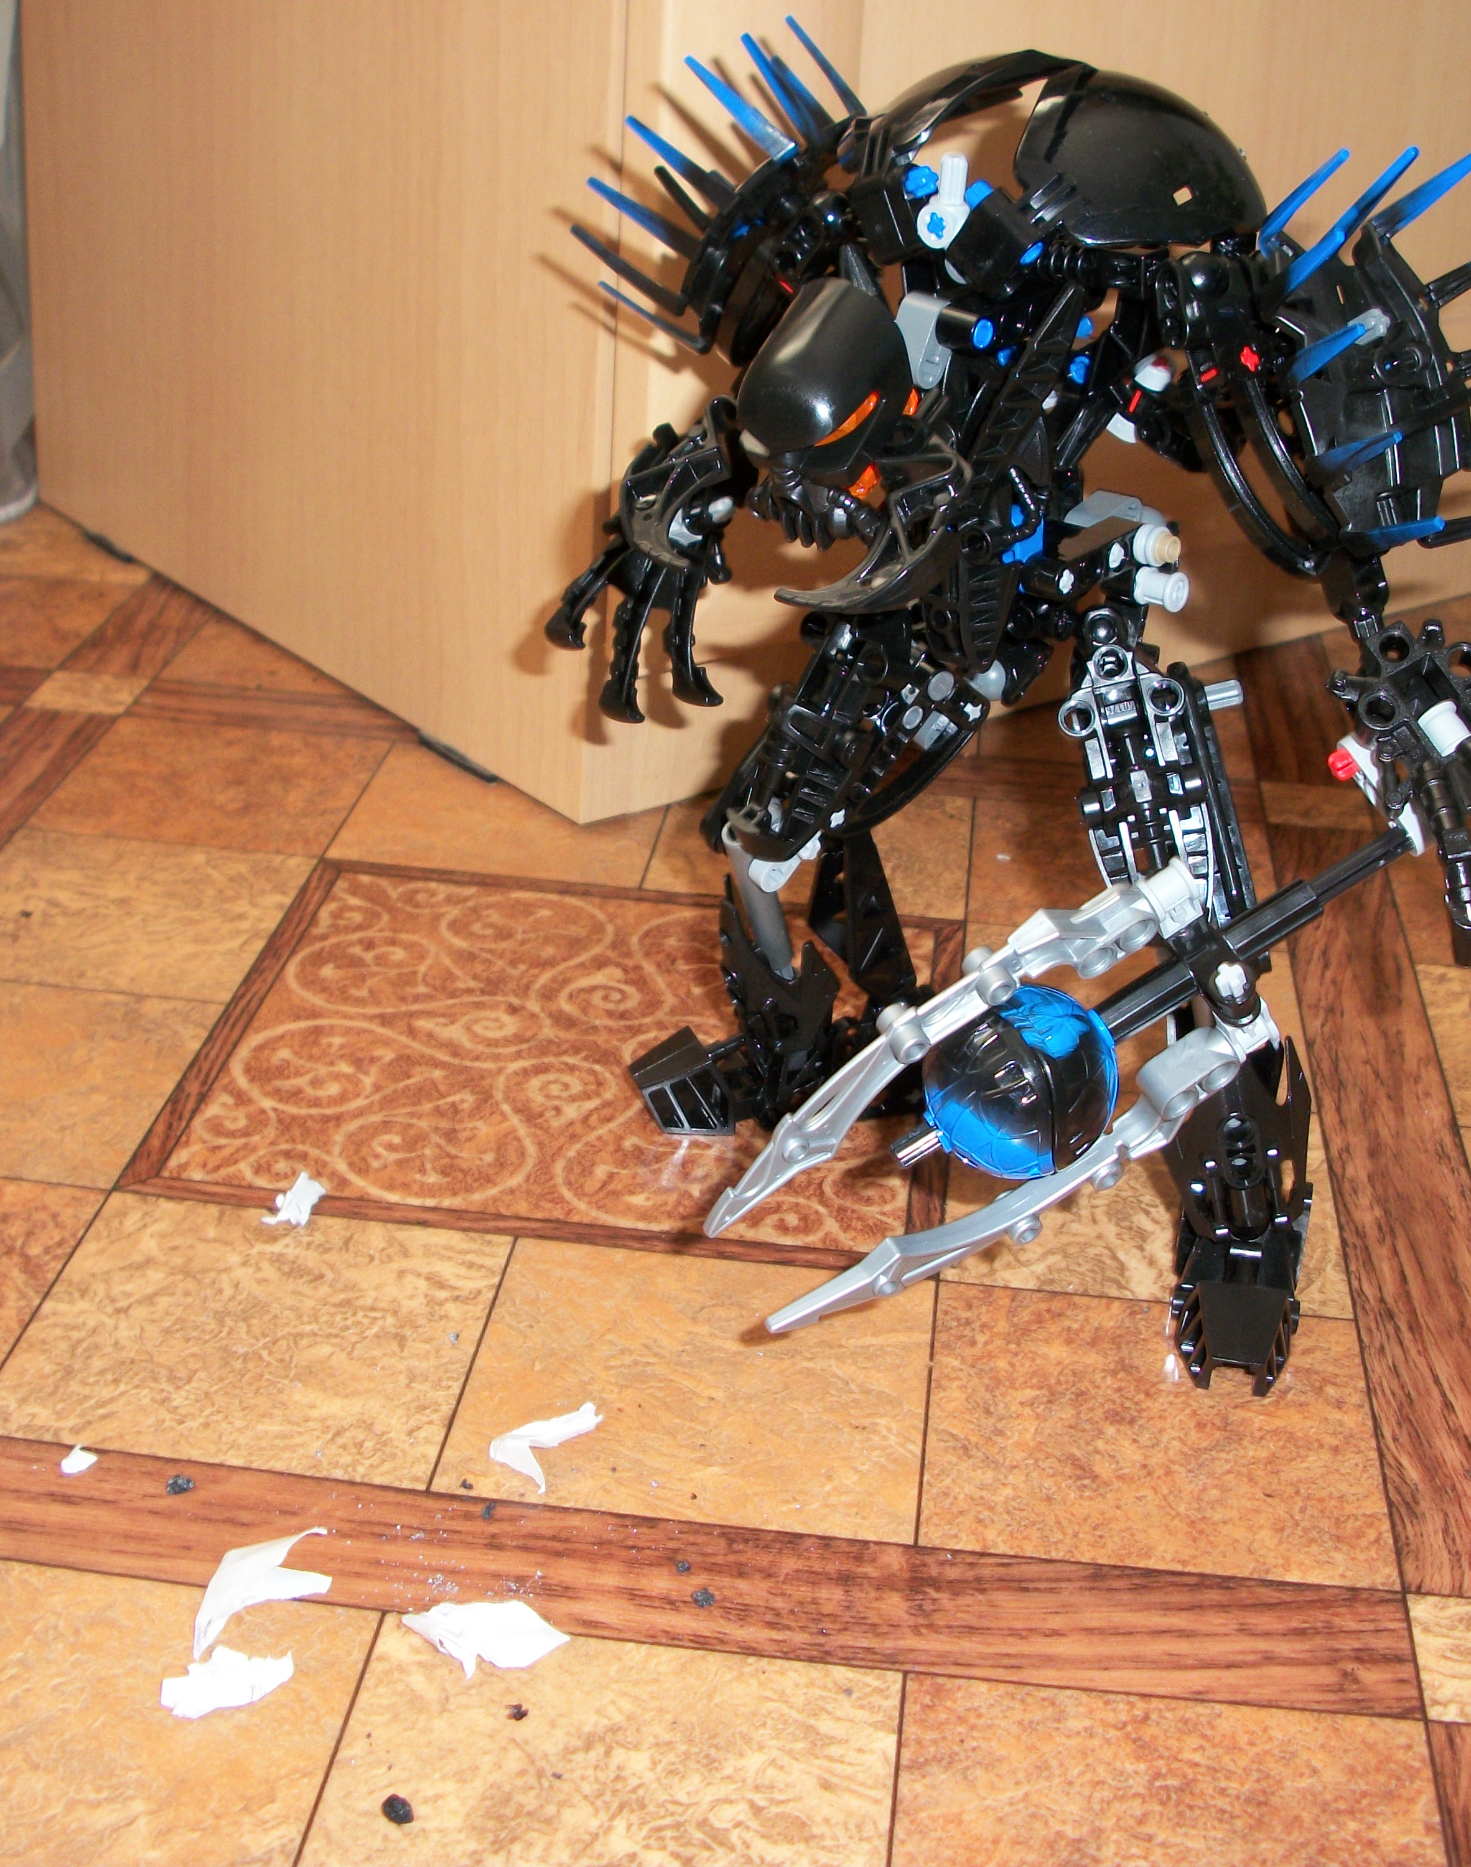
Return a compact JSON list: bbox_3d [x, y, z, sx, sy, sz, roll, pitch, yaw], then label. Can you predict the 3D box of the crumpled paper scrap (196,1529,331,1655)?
[{"bbox_3d":[-0.076,0.106,0.406,0.023,0.009,0.022,-2,26,-11],"label":"crumpled paper scrap"}]

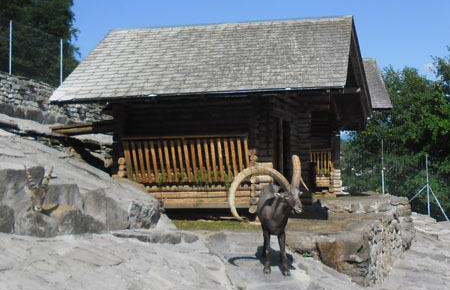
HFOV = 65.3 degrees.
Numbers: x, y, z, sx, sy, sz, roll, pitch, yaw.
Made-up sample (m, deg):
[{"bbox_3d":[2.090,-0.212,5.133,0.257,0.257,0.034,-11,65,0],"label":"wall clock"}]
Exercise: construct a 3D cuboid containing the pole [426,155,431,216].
[{"bbox_3d":[5.794,1.153,10.000,0.055,1.780,0.055,-1,-3,0],"label":"pole"}]

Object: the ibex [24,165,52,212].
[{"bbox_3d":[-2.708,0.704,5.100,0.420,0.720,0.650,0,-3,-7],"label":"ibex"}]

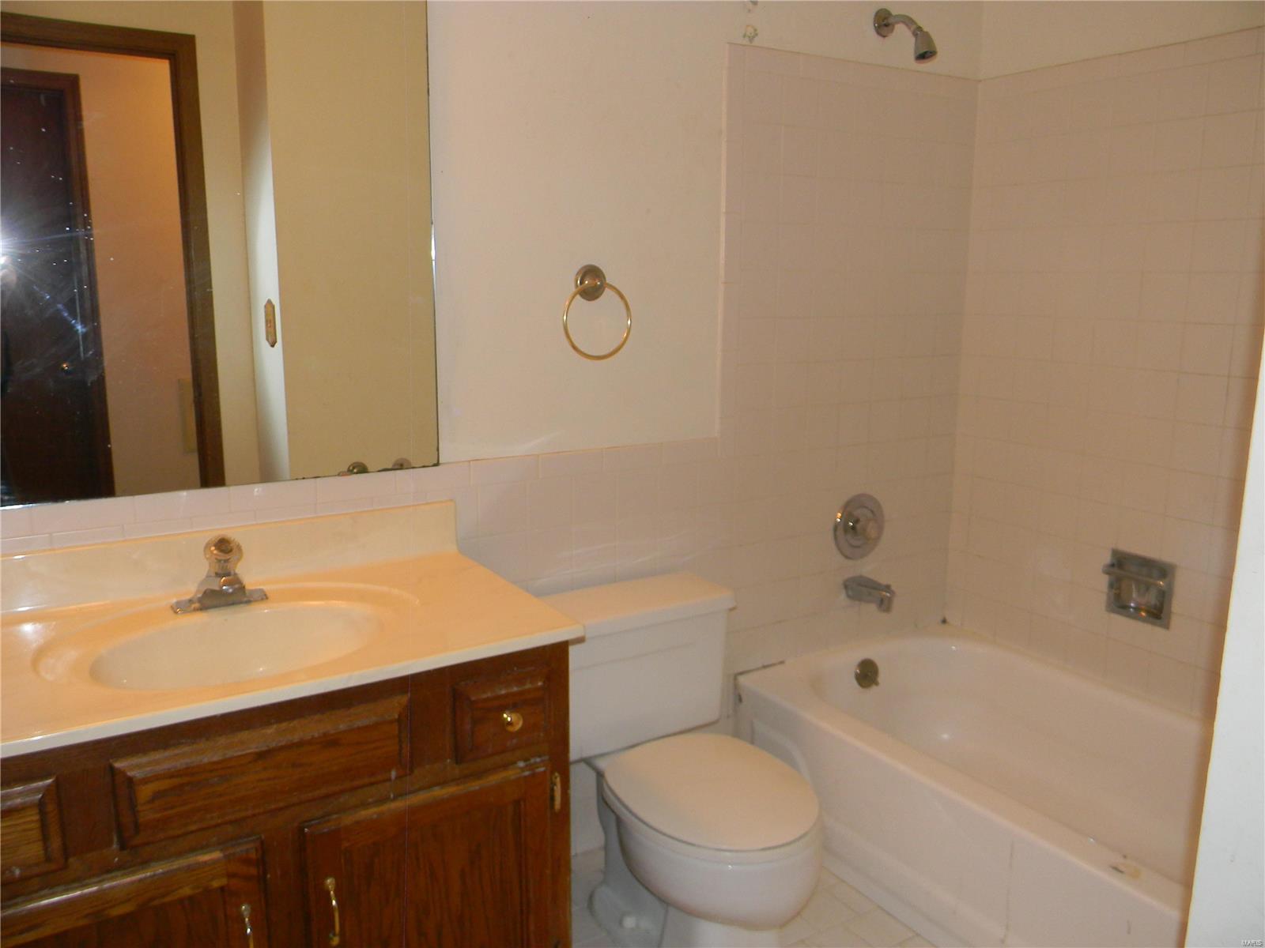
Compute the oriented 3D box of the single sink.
[{"bbox_3d":[-0.604,0.307,1.605,0.573,0.139,0.433,-7,13,-32],"label":"single sink"}]

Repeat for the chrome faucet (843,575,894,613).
[{"bbox_3d":[0.614,0.312,2.647,0.064,0.070,0.130,-7,13,-32],"label":"chrome faucet"}]

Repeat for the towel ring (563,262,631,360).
[{"bbox_3d":[-0.075,-0.334,2.120,0.165,0.196,0.054,-7,13,-32],"label":"towel ring"}]

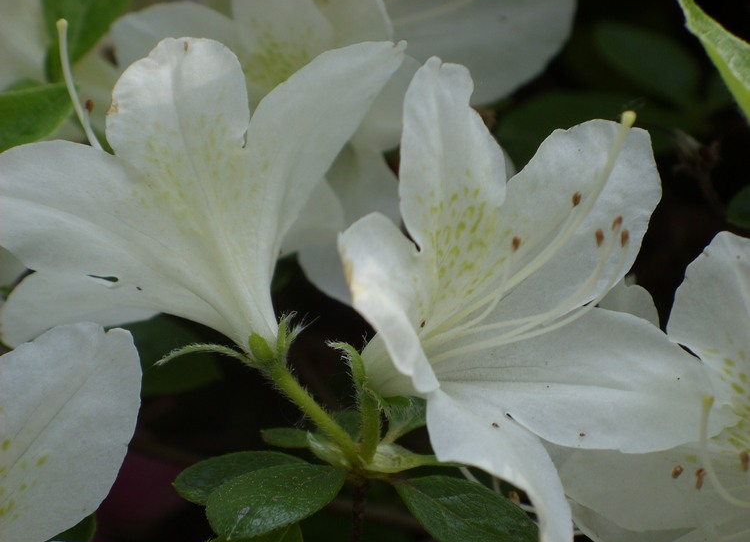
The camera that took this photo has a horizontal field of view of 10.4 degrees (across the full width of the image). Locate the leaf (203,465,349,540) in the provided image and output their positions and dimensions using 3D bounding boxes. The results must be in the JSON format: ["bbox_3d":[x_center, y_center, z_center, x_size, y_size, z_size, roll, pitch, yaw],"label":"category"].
[{"bbox_3d":[-0.014,0.033,0.590,0.014,0.005,0.028,25,37,30],"label":"leaf"}]

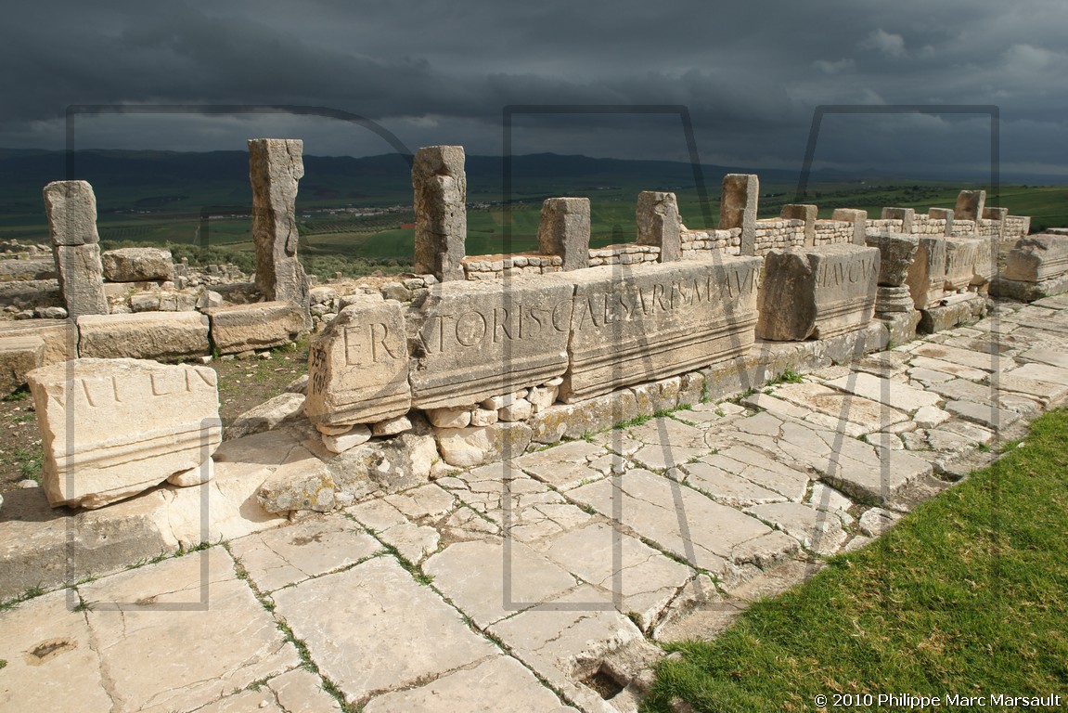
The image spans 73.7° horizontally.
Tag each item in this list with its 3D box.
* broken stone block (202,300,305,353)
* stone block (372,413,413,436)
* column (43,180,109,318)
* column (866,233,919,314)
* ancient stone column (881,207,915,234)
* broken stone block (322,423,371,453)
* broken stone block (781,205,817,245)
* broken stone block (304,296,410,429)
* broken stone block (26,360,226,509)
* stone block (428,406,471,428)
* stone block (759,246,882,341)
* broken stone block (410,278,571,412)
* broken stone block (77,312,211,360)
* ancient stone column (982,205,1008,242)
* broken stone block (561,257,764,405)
[{"bbox_3d":[-2.613,-0.300,6.652,0.856,0.385,0.375,-11,18,-36],"label":"broken stone block"},{"bbox_3d":[-0.772,0.334,3.711,0.202,0.084,0.202,-12,20,-35],"label":"stone block"},{"bbox_3d":[-3.809,-0.695,6.016,0.350,1.466,0.449,-11,18,-36],"label":"column"},{"bbox_3d":[3.755,-0.858,7.457,0.407,0.802,0.407,-11,18,-36],"label":"column"},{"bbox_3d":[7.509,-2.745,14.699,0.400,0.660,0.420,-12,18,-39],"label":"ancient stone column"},{"bbox_3d":[-0.954,0.381,3.561,0.227,0.113,0.202,-12,20,-35],"label":"broken stone block"},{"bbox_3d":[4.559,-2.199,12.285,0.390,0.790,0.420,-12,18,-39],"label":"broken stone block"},{"bbox_3d":[-0.970,0.017,3.871,0.460,0.580,0.400,-10,17,-36],"label":"broken stone block"},{"bbox_3d":[-1.906,0.325,3.351,0.690,0.510,0.420,-9,17,-33],"label":"broken stone block"},{"bbox_3d":[-0.513,0.293,3.922,0.269,0.118,0.202,-12,20,-35],"label":"stone block"},{"bbox_3d":[2.799,-0.656,7.009,1.250,0.790,0.550,-11,18,-39],"label":"stone block"},{"bbox_3d":[-0.346,-0.123,4.442,1.130,0.620,0.500,-11,17,-37],"label":"broken stone block"},{"bbox_3d":[-3.351,-0.176,6.107,0.995,0.417,0.396,-11,18,-36],"label":"broken stone block"},{"bbox_3d":[11.140,-3.202,17.336,0.382,0.813,0.449,-11,18,-36],"label":"ancient stone column"},{"bbox_3d":[0.820,-0.274,5.259,2.012,0.770,0.514,-11,18,-36],"label":"broken stone block"}]

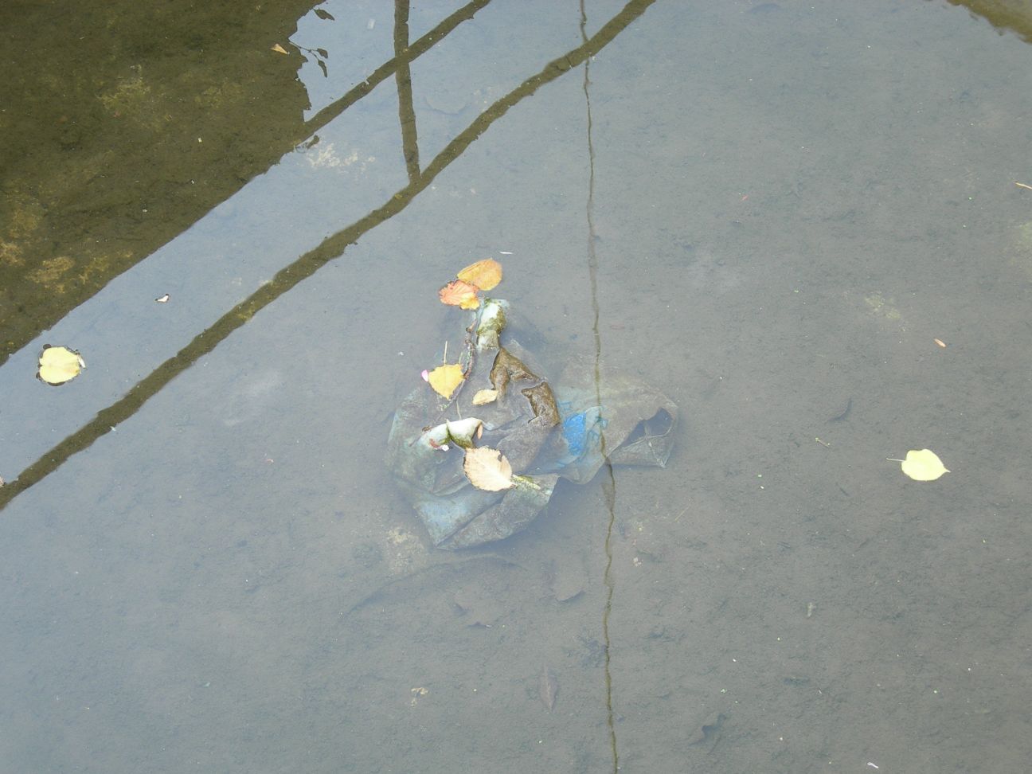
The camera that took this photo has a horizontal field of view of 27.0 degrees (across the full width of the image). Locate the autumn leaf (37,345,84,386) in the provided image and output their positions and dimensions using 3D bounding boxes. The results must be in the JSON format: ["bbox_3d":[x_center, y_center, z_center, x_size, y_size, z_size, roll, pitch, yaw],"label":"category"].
[{"bbox_3d":[-0.645,-0.032,3.052,0.069,0.008,0.077,3,48,5],"label":"autumn leaf"}]

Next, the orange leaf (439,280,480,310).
[{"bbox_3d":[-0.079,-0.135,3.121,0.068,0.010,0.052,21,52,20],"label":"orange leaf"}]

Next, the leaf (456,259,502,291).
[{"bbox_3d":[-0.047,-0.167,3.150,0.058,0.006,0.064,29,55,25],"label":"leaf"}]

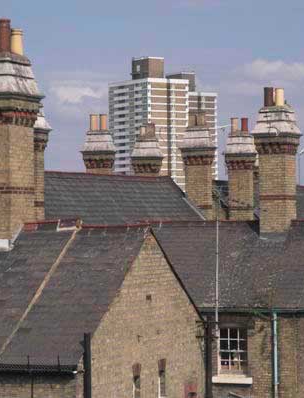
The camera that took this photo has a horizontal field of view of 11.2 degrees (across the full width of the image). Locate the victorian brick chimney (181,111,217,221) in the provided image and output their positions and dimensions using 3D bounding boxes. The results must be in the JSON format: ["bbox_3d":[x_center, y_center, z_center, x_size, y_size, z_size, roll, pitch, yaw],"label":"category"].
[{"bbox_3d":[1.546,-1.134,51.600,1.040,3.600,0.740,0,0,23],"label":"victorian brick chimney"}]

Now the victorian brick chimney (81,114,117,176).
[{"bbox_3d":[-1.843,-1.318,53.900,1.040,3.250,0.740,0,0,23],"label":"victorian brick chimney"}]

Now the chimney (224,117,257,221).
[{"bbox_3d":[3.237,-1.117,56.000,1.040,3.700,0.740,0,0,23],"label":"chimney"}]

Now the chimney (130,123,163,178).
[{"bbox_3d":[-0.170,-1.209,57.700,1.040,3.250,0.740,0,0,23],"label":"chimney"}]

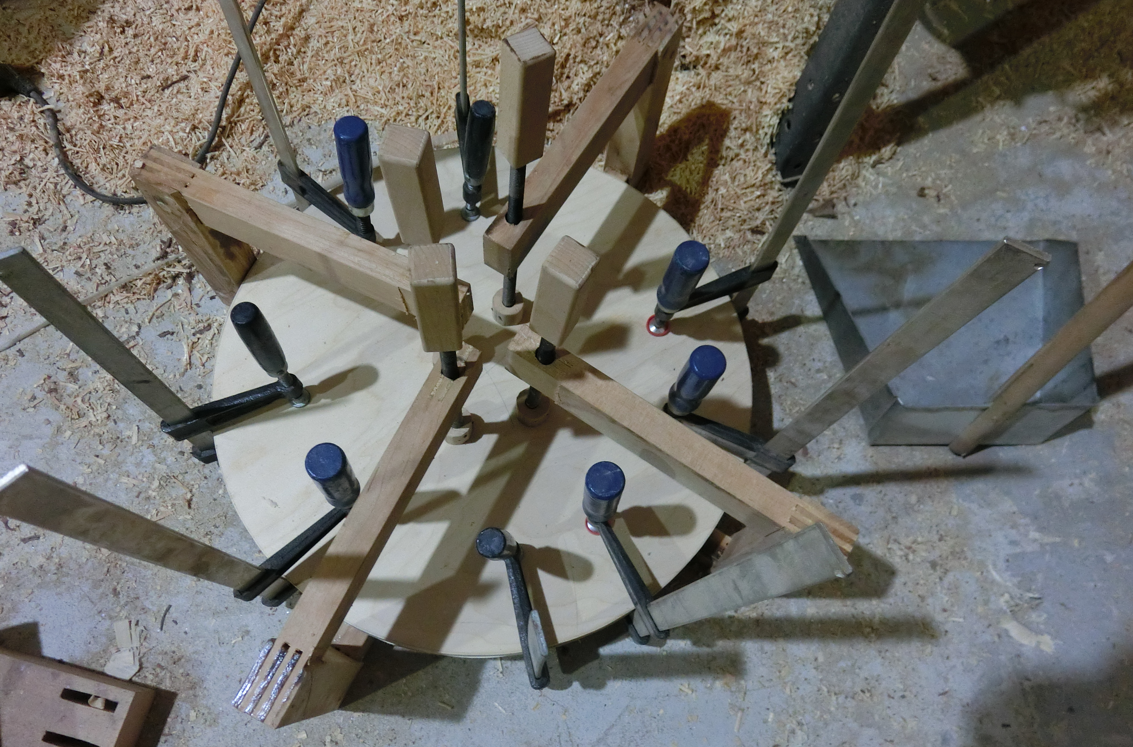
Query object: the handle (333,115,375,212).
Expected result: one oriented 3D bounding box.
[{"bbox_3d":[-0.220,-0.215,0.859,0.034,0.122,0.034,3,69,-8],"label":"handle"}]

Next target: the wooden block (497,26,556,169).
[{"bbox_3d":[-0.034,-0.218,0.660,0.029,0.115,0.029,-29,70,-19],"label":"wooden block"}]

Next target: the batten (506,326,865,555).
[{"bbox_3d":[0.099,0.070,0.755,0.350,0.058,0.031,33,71,4],"label":"batten"}]

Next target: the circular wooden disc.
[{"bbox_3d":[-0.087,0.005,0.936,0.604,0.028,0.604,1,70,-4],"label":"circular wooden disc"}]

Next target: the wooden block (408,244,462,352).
[{"bbox_3d":[-0.090,-0.050,0.576,0.029,0.115,0.029,-3,71,-6],"label":"wooden block"}]

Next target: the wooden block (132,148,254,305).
[{"bbox_3d":[-0.384,-0.142,0.904,0.057,0.292,0.031,22,71,3],"label":"wooden block"}]

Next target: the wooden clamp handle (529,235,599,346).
[{"bbox_3d":[-0.003,-0.058,0.606,0.029,0.115,0.029,34,72,5],"label":"wooden clamp handle"}]

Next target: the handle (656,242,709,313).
[{"bbox_3d":[0.114,-0.093,0.827,0.034,0.122,0.034,1,72,-3],"label":"handle"}]

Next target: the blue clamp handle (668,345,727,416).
[{"bbox_3d":[0.124,0.012,0.808,0.034,0.122,0.034,2,69,-5],"label":"blue clamp handle"}]

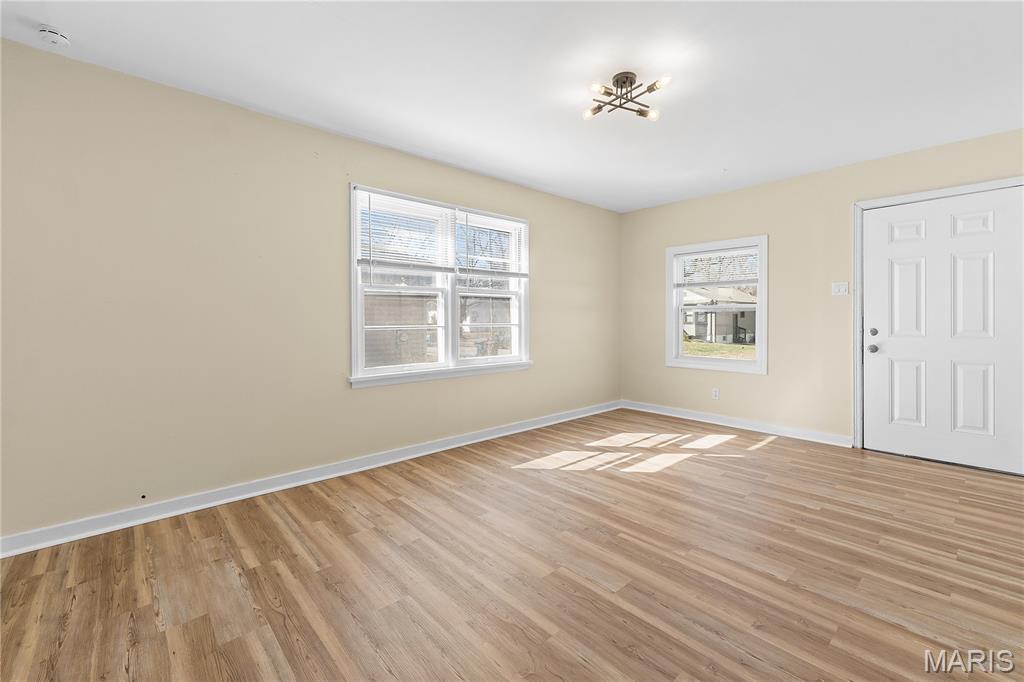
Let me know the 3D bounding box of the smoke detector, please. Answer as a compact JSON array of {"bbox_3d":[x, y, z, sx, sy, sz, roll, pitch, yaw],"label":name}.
[{"bbox_3d":[-2.080,-1.383,1.940,0.105,0.045,0.105,-3,4,-42],"label":"smoke detector"}]

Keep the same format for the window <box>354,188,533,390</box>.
[{"bbox_3d":[-0.519,-0.422,3.717,1.769,1.482,0.100,-3,4,-42],"label":"window"}]

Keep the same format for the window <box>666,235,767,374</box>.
[{"bbox_3d":[2.164,-0.363,4.571,0.100,1.358,1.056,-3,4,-42],"label":"window"}]

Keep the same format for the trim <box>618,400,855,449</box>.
[{"bbox_3d":[2.185,0.844,4.581,0.018,0.100,2.353,-3,4,-42],"label":"trim"}]

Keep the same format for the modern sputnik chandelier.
[{"bbox_3d":[0.642,-1.370,2.363,0.530,0.140,0.530,-2,3,-31],"label":"modern sputnik chandelier"}]

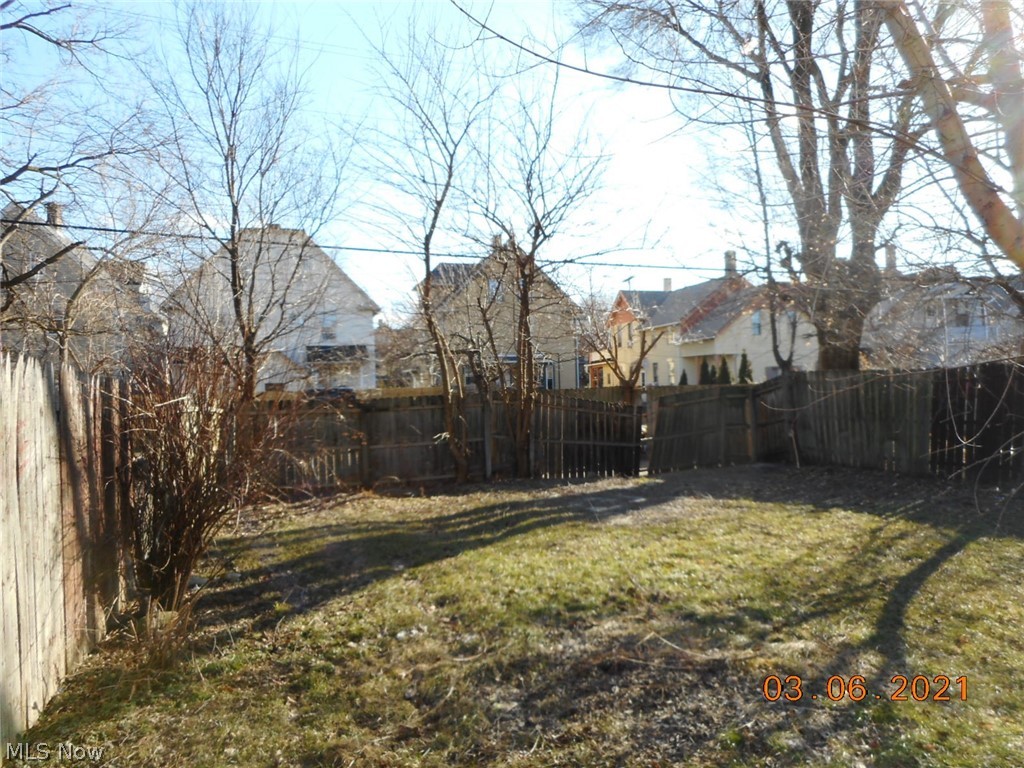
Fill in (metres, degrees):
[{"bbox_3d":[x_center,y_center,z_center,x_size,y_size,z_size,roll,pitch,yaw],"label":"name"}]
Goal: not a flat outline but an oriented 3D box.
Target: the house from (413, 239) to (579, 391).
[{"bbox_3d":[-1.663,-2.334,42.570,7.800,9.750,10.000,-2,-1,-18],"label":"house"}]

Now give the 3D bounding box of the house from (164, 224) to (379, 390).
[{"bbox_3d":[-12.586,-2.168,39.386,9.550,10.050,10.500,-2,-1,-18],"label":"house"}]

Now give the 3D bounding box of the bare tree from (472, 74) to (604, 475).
[{"bbox_3d":[0.645,-2.291,16.304,2.750,8.600,2.600,-2,-1,0],"label":"bare tree"}]

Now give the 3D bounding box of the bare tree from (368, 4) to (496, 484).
[{"bbox_3d":[-1.483,-2.752,15.617,2.500,9.600,2.500,-2,-1,0],"label":"bare tree"}]

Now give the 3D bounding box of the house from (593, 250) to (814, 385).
[{"bbox_3d":[12.782,-2.618,47.130,8.300,9.400,12.000,-2,-1,-18],"label":"house"}]

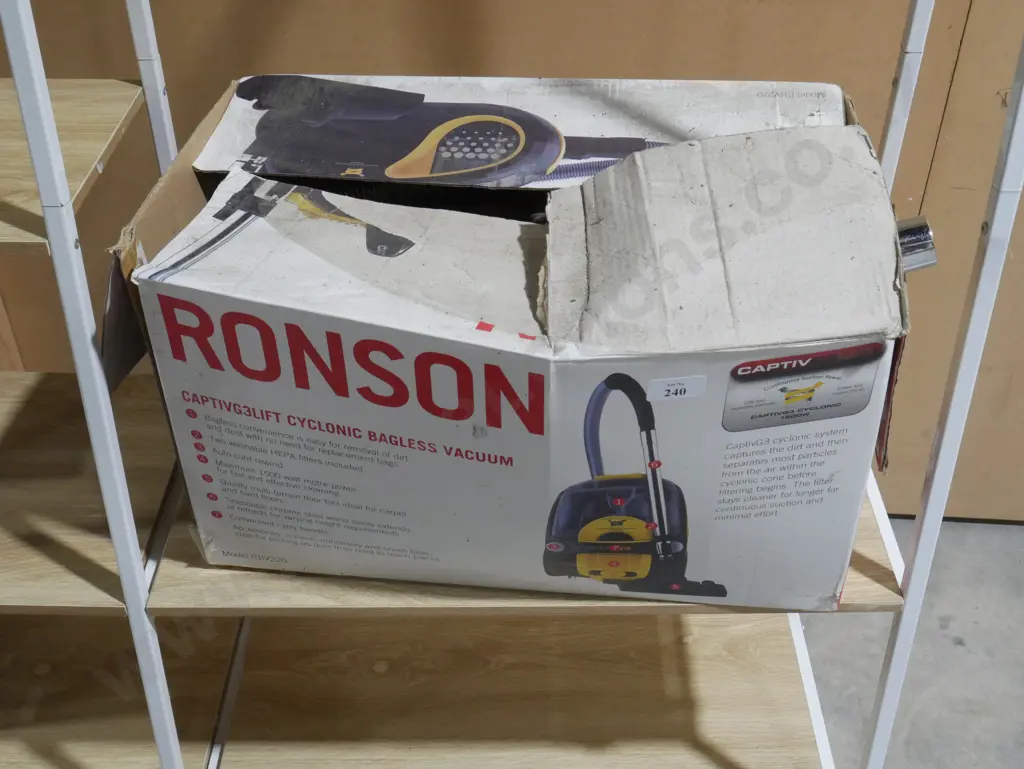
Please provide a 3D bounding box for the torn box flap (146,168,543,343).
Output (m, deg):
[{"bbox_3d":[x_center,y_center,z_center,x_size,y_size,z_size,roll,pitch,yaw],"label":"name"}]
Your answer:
[{"bbox_3d":[-0.100,-0.094,0.856,0.297,0.028,0.177,10,37,10],"label":"torn box flap"}]

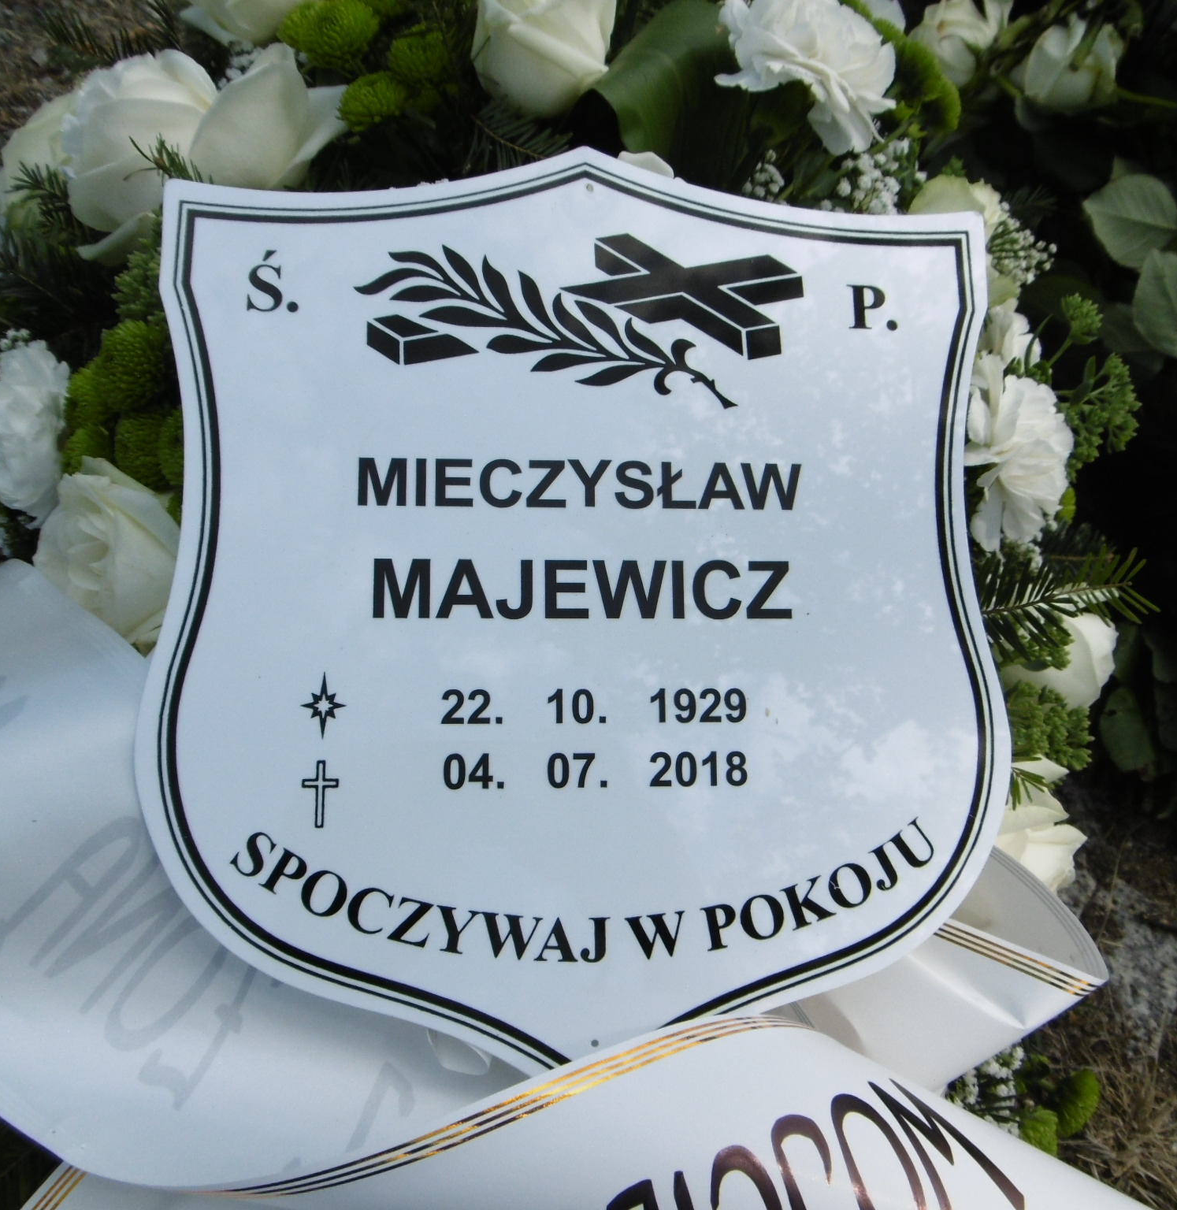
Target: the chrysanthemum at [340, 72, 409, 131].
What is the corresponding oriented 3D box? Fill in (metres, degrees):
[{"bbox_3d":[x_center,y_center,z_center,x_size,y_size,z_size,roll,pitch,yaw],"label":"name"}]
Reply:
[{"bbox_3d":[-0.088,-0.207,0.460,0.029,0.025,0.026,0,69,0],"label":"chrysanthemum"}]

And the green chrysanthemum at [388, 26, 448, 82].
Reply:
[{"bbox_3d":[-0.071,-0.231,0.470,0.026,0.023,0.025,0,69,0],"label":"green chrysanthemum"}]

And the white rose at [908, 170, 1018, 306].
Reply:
[{"bbox_3d":[0.149,-0.145,0.445,0.049,0.046,0.052,0,70,-22],"label":"white rose"}]

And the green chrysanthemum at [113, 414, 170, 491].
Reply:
[{"bbox_3d":[-0.173,-0.060,0.435,0.027,0.025,0.031,0,90,21],"label":"green chrysanthemum"}]

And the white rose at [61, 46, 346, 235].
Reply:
[{"bbox_3d":[-0.136,-0.163,0.395,0.090,0.065,0.076,0,69,19],"label":"white rose"}]

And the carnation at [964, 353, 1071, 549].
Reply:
[{"bbox_3d":[0.152,-0.054,0.395,0.063,0.045,0.066,0,87,-45],"label":"carnation"}]

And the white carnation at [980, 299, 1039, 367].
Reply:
[{"bbox_3d":[0.151,-0.099,0.410,0.050,0.040,0.050,0,84,-37],"label":"white carnation"}]

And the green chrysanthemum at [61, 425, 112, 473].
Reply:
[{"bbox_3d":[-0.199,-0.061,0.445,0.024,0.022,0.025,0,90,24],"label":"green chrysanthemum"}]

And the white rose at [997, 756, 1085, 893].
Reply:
[{"bbox_3d":[0.163,0.081,0.410,0.053,0.053,0.050,0,9,-30],"label":"white rose"}]

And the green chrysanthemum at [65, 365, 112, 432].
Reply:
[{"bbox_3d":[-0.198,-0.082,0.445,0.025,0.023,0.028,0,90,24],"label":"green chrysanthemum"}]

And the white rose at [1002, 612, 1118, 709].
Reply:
[{"bbox_3d":[0.174,0.020,0.420,0.054,0.052,0.052,0,90,-37],"label":"white rose"}]

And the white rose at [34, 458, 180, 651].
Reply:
[{"bbox_3d":[-0.171,-0.018,0.400,0.059,0.055,0.063,0,87,30],"label":"white rose"}]

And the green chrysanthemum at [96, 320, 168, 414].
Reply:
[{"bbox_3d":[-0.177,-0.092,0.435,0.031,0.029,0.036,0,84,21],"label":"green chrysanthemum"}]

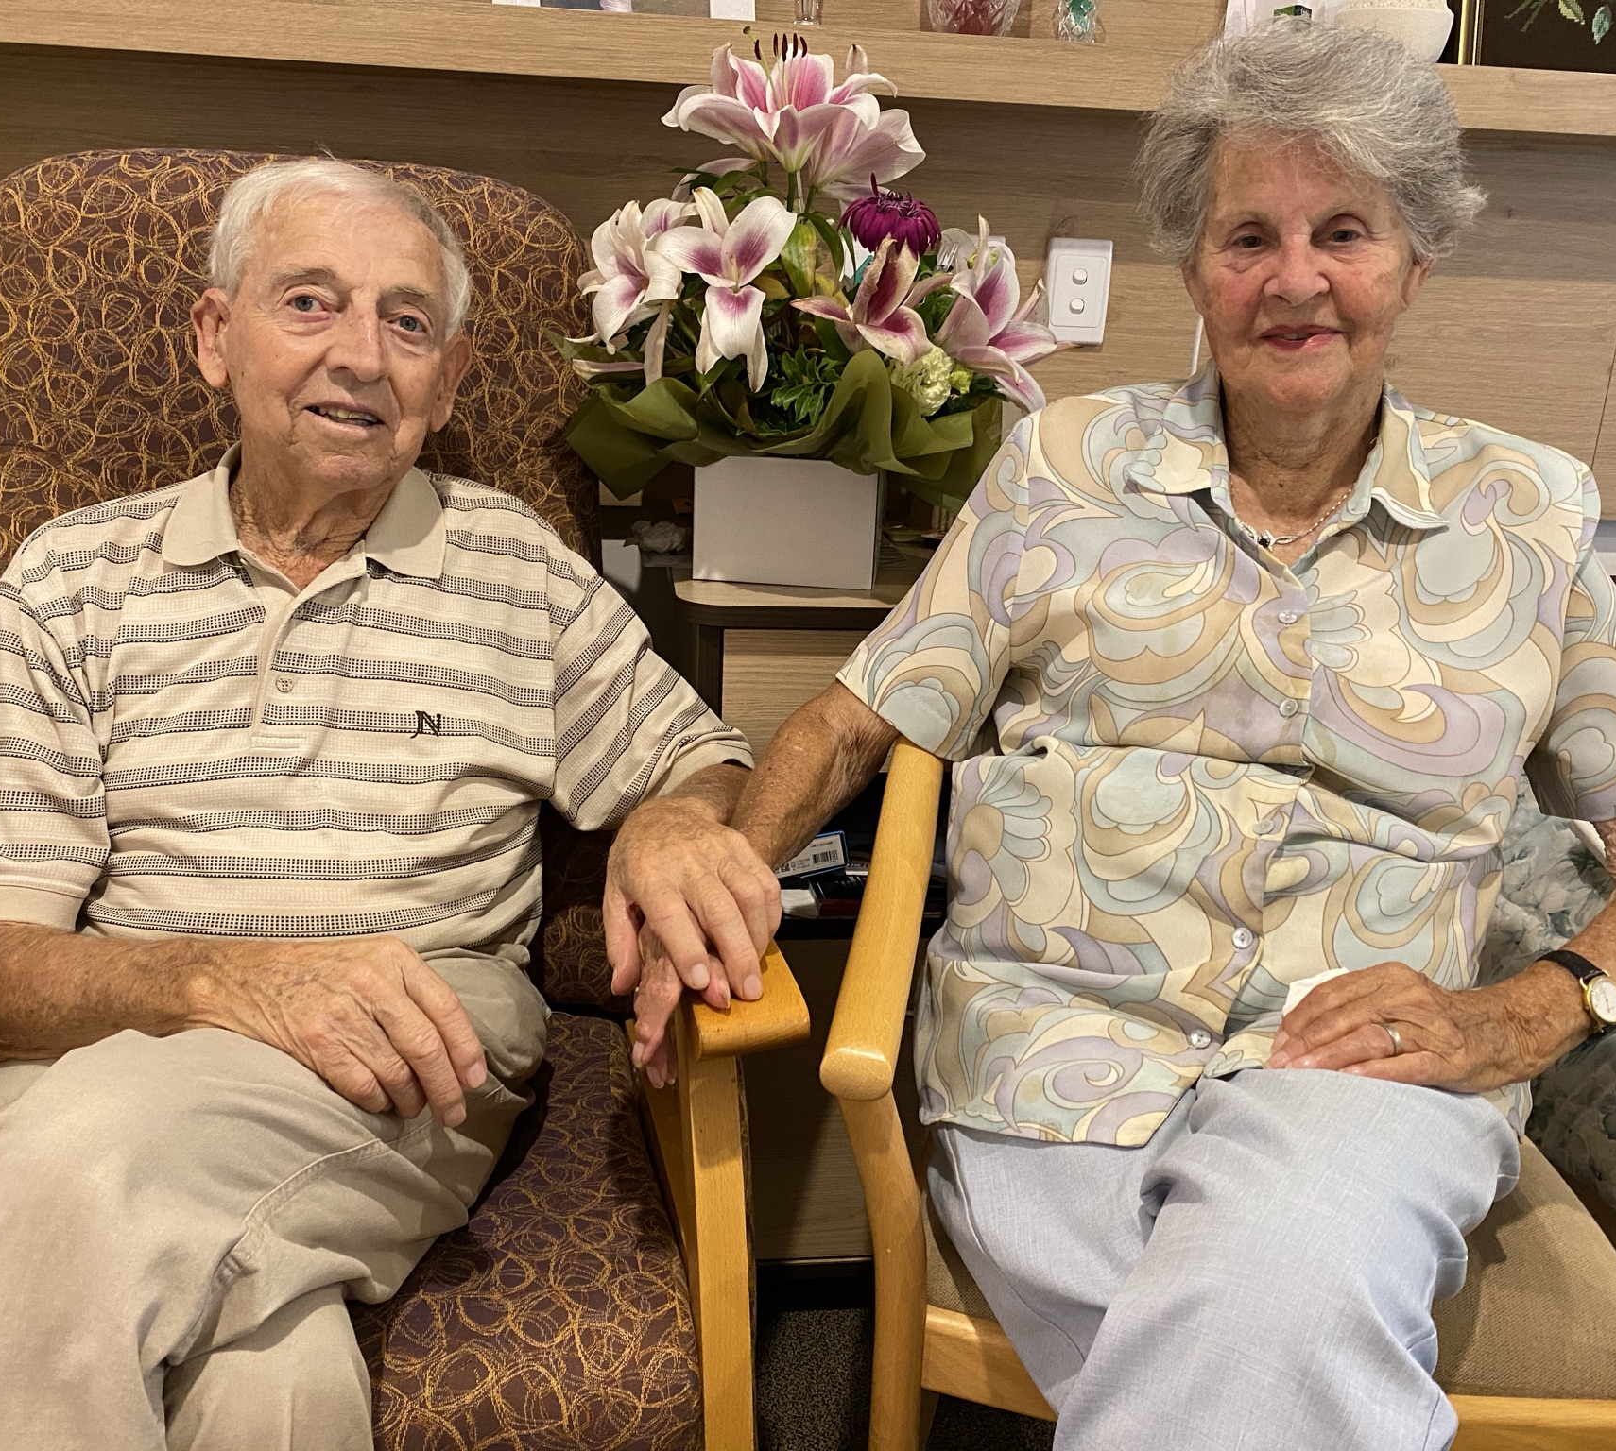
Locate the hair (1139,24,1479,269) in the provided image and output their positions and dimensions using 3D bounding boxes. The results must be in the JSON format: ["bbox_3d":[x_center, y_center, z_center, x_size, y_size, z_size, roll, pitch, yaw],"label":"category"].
[{"bbox_3d":[0.360,-0.396,1.025,0.232,0.190,0.225,3,17,18],"label":"hair"}]

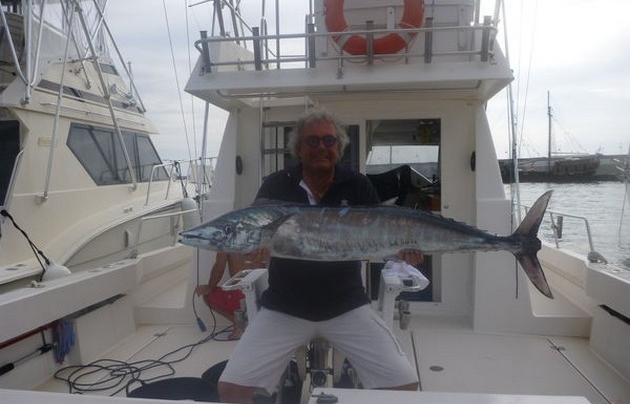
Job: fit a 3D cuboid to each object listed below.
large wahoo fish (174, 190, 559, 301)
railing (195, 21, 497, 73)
[{"bbox_3d":[0.190,0.155,1.850,1.360,0.380,0.170,0,3,0],"label":"large wahoo fish"},{"bbox_3d":[0.175,-1.130,3.720,2.170,0.320,0.150,-1,4,8],"label":"railing"}]

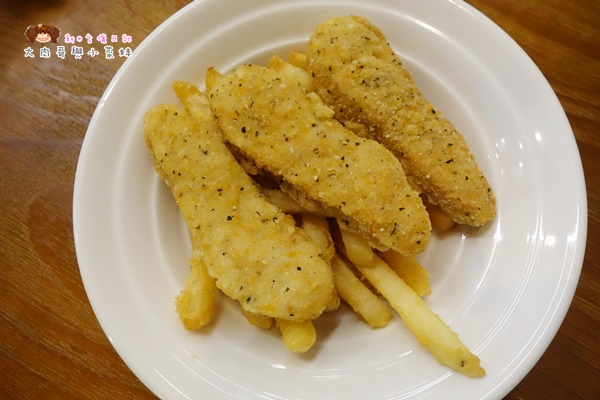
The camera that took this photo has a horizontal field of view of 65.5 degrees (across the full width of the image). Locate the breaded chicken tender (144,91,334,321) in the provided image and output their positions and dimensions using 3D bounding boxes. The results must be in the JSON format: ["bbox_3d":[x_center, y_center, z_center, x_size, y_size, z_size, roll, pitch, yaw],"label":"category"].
[{"bbox_3d":[-0.030,0.004,0.189,0.042,0.023,0.111,-39,78,-8],"label":"breaded chicken tender"}]

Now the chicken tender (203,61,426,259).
[{"bbox_3d":[0.008,-0.018,0.187,0.107,0.023,0.040,39,80,10],"label":"chicken tender"}]

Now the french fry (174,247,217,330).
[{"bbox_3d":[-0.041,0.030,0.200,0.015,0.013,0.050,6,76,3],"label":"french fry"}]

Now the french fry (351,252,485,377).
[{"bbox_3d":[0.046,0.043,0.186,0.013,0.011,0.072,-44,79,-9],"label":"french fry"}]

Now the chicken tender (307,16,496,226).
[{"bbox_3d":[0.041,-0.034,0.201,0.039,0.024,0.114,-32,77,-6],"label":"chicken tender"}]

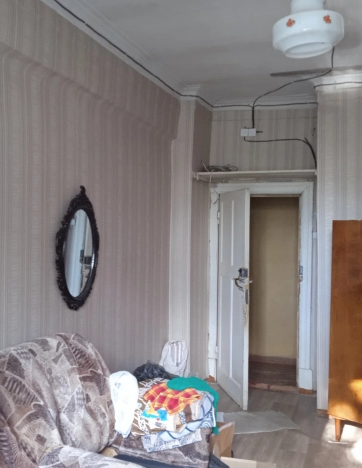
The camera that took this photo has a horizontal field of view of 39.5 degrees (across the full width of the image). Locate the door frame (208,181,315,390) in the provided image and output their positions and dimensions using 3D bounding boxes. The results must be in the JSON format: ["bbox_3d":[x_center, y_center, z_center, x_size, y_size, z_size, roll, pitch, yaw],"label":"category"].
[{"bbox_3d":[0.827,0.519,5.256,1.080,2.120,0.140,1,1,19],"label":"door frame"}]

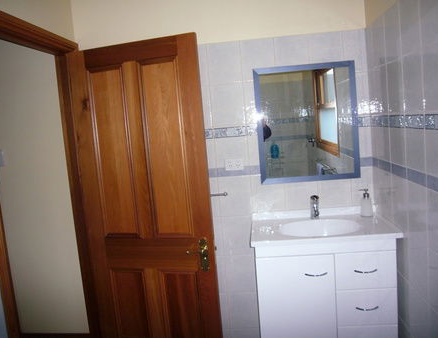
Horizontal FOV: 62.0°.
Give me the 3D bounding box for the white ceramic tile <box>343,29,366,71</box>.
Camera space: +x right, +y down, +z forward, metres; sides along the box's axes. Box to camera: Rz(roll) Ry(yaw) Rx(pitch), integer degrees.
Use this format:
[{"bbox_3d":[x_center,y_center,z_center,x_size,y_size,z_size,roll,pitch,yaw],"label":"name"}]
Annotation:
[{"bbox_3d":[0.788,-0.678,2.084,0.129,0.242,0.010,-4,7,6],"label":"white ceramic tile"}]

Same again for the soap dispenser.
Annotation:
[{"bbox_3d":[0.842,0.187,2.087,0.078,0.158,0.070,-4,7,6],"label":"soap dispenser"}]

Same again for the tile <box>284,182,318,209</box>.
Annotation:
[{"bbox_3d":[0.499,0.147,2.224,0.200,0.237,0.010,-4,7,6],"label":"tile"}]

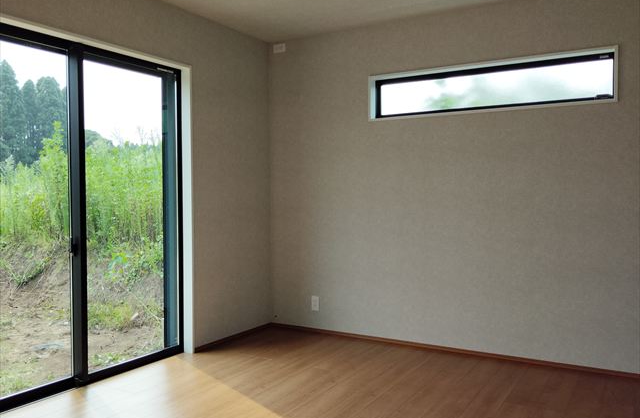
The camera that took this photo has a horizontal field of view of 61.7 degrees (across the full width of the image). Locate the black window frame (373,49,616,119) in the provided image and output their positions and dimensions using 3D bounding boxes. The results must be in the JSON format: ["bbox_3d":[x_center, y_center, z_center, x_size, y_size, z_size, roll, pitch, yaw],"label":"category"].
[{"bbox_3d":[1.099,-0.823,3.664,1.610,0.295,0.080,1,2,31],"label":"black window frame"}]

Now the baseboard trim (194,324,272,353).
[{"bbox_3d":[-0.651,0.988,4.167,0.015,0.040,0.910,1,2,31],"label":"baseboard trim"}]

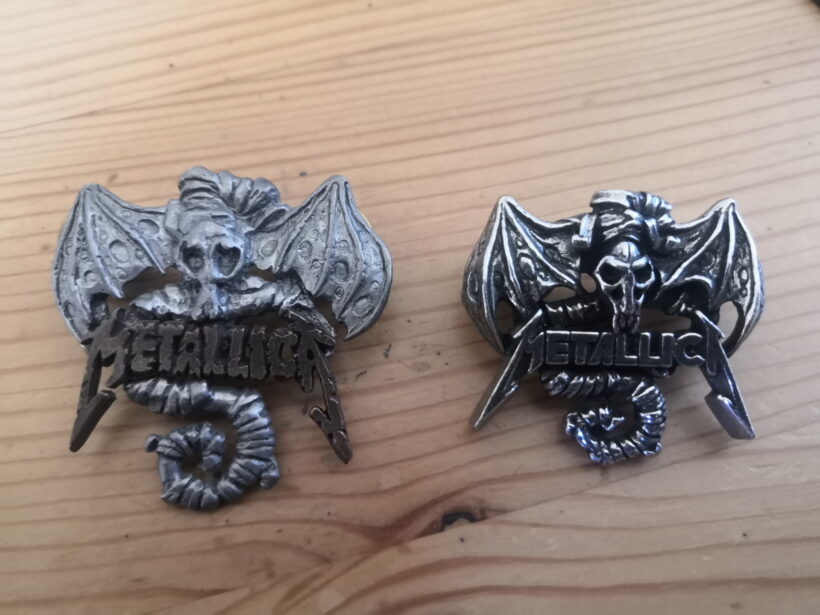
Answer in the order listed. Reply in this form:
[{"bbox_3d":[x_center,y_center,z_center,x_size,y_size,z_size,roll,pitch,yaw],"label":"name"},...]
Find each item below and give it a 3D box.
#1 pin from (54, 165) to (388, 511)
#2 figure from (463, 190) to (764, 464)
[{"bbox_3d":[-0.029,0.001,0.095,0.052,0.014,0.056,-1,62,-1],"label":"pin"},{"bbox_3d":[0.031,0.001,0.095,0.046,0.014,0.045,1,62,1],"label":"figure"}]

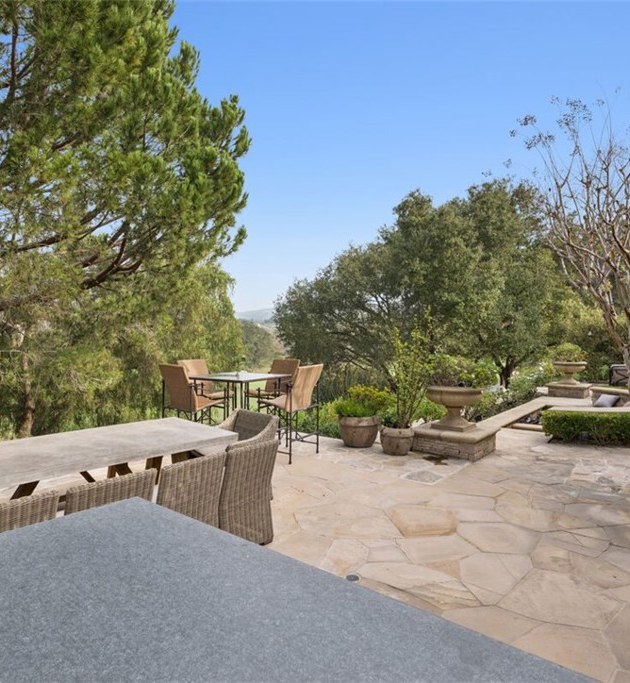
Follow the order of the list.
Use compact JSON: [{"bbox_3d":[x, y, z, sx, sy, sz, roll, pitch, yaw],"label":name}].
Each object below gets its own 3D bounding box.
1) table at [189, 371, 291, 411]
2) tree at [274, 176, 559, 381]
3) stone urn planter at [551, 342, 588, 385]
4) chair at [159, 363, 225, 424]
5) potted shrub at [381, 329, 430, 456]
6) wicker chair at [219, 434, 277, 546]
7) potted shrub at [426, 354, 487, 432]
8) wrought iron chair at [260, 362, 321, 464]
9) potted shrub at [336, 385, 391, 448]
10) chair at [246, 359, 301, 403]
[{"bbox_3d":[-1.100,1.031,6.709,1.060,1.020,1.060,0,1,36],"label":"table"},{"bbox_3d":[3.400,-1.780,14.981,9.300,6.900,8.300,0,1,0],"label":"tree"},{"bbox_3d":[6.100,0.530,10.950,0.760,1.000,0.760,0,0,40],"label":"stone urn planter"},{"bbox_3d":[-1.630,0.937,5.978,0.610,1.210,0.630,0,1,36],"label":"chair"},{"bbox_3d":[1.270,0.700,6.408,0.630,1.730,0.600,0,1,0],"label":"potted shrub"},{"bbox_3d":[-0.670,1.159,3.510,0.610,0.820,0.550,0,1,41],"label":"wicker chair"},{"bbox_3d":[2.010,0.698,6.476,0.820,1.030,0.820,0,1,0],"label":"potted shrub"},{"bbox_3d":[-0.320,0.952,6.241,0.680,1.230,0.660,0,1,35],"label":"wrought iron chair"},{"bbox_3d":[0.735,1.114,6.913,0.800,0.890,0.720,0,1,0],"label":"potted shrub"},{"bbox_3d":[-0.680,0.939,7.361,0.660,1.230,0.680,0,1,35],"label":"chair"}]

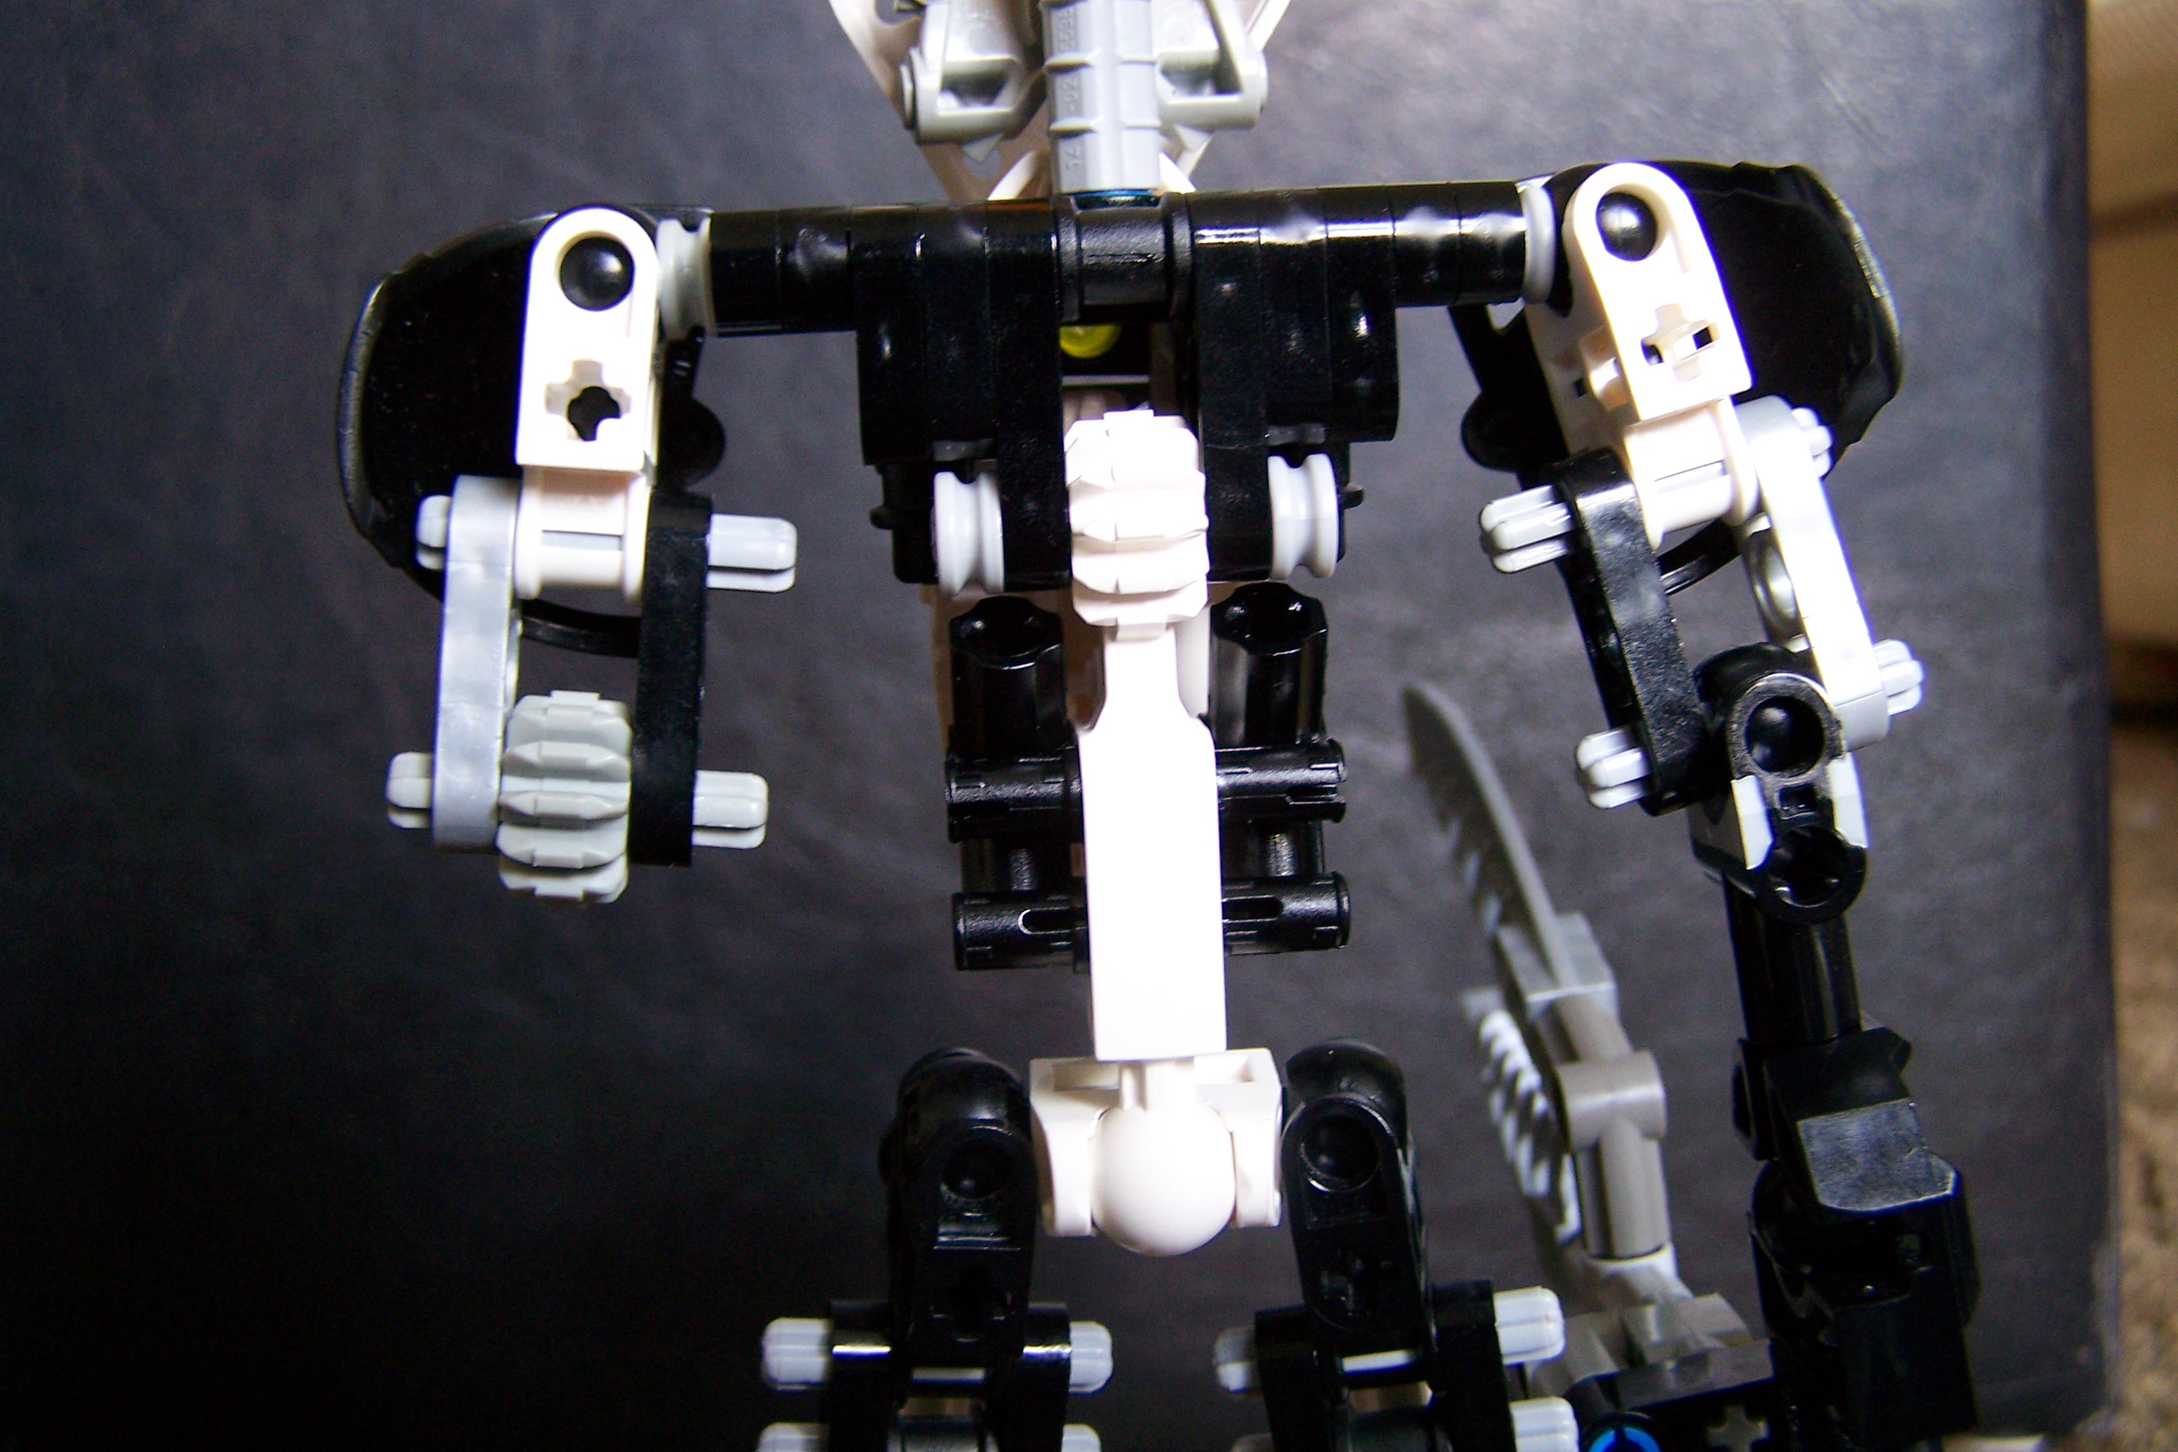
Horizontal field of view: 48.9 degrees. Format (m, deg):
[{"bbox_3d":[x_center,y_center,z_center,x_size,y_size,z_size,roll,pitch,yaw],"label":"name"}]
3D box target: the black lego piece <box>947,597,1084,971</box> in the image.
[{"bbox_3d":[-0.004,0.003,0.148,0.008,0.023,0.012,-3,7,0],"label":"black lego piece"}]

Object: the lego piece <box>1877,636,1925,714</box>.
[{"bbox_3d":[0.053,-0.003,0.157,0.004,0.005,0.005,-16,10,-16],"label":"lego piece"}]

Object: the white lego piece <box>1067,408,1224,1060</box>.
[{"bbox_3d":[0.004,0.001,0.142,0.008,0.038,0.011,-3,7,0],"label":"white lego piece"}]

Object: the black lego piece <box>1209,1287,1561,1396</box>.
[{"bbox_3d":[0.021,0.042,0.163,0.024,0.005,0.005,-7,11,3],"label":"black lego piece"}]

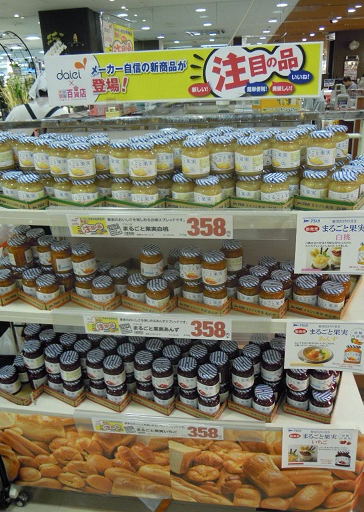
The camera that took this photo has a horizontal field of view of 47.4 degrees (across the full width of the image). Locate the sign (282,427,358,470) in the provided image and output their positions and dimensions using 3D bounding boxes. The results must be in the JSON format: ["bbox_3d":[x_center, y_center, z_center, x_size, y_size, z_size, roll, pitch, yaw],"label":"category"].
[{"bbox_3d":[0.454,0.640,1.368,0.237,0.168,0.010,-1,19,8],"label":"sign"}]

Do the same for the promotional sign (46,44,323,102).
[{"bbox_3d":[-0.013,-0.569,1.310,0.873,0.152,0.010,1,18,8],"label":"promotional sign"}]

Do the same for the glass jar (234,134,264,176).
[{"bbox_3d":[0.185,-0.274,1.136,0.076,0.091,0.076,-3,25,1],"label":"glass jar"}]

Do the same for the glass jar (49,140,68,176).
[{"bbox_3d":[-0.358,-0.291,1.245,0.076,0.091,0.076,-3,25,1],"label":"glass jar"}]

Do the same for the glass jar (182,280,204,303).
[{"bbox_3d":[0.038,0.110,1.323,0.072,0.093,0.072,-2,25,1],"label":"glass jar"}]

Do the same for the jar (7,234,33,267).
[{"bbox_3d":[-0.562,-0.018,1.437,0.072,0.093,0.072,-2,25,1],"label":"jar"}]

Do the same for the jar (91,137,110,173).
[{"bbox_3d":[-0.233,-0.290,1.199,0.072,0.091,0.072,-8,24,-14],"label":"jar"}]

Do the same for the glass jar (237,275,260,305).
[{"bbox_3d":[0.210,0.115,1.293,0.072,0.093,0.072,-2,25,1],"label":"glass jar"}]

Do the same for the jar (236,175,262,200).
[{"bbox_3d":[0.176,-0.169,1.073,0.072,0.091,0.072,1,22,8],"label":"jar"}]

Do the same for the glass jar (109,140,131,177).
[{"bbox_3d":[-0.155,-0.256,1.089,0.072,0.091,0.072,-2,22,1],"label":"glass jar"}]

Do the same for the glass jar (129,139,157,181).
[{"bbox_3d":[-0.108,-0.266,1.157,0.076,0.091,0.076,-3,25,1],"label":"glass jar"}]

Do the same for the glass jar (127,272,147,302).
[{"bbox_3d":[-0.139,0.112,1.336,0.072,0.093,0.072,-2,25,1],"label":"glass jar"}]

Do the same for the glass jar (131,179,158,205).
[{"bbox_3d":[-0.100,-0.166,1.130,0.072,0.093,0.072,-2,25,1],"label":"glass jar"}]

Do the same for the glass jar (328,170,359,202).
[{"bbox_3d":[0.400,-0.159,1.022,0.072,0.091,0.072,1,22,8],"label":"glass jar"}]

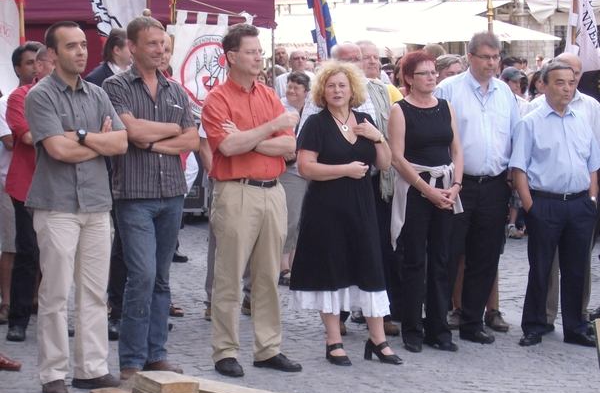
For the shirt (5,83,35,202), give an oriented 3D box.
[{"bbox_3d":[-1.518,-0.331,11.050,0.520,0.730,0.310,-2,4,-32],"label":"shirt"}]

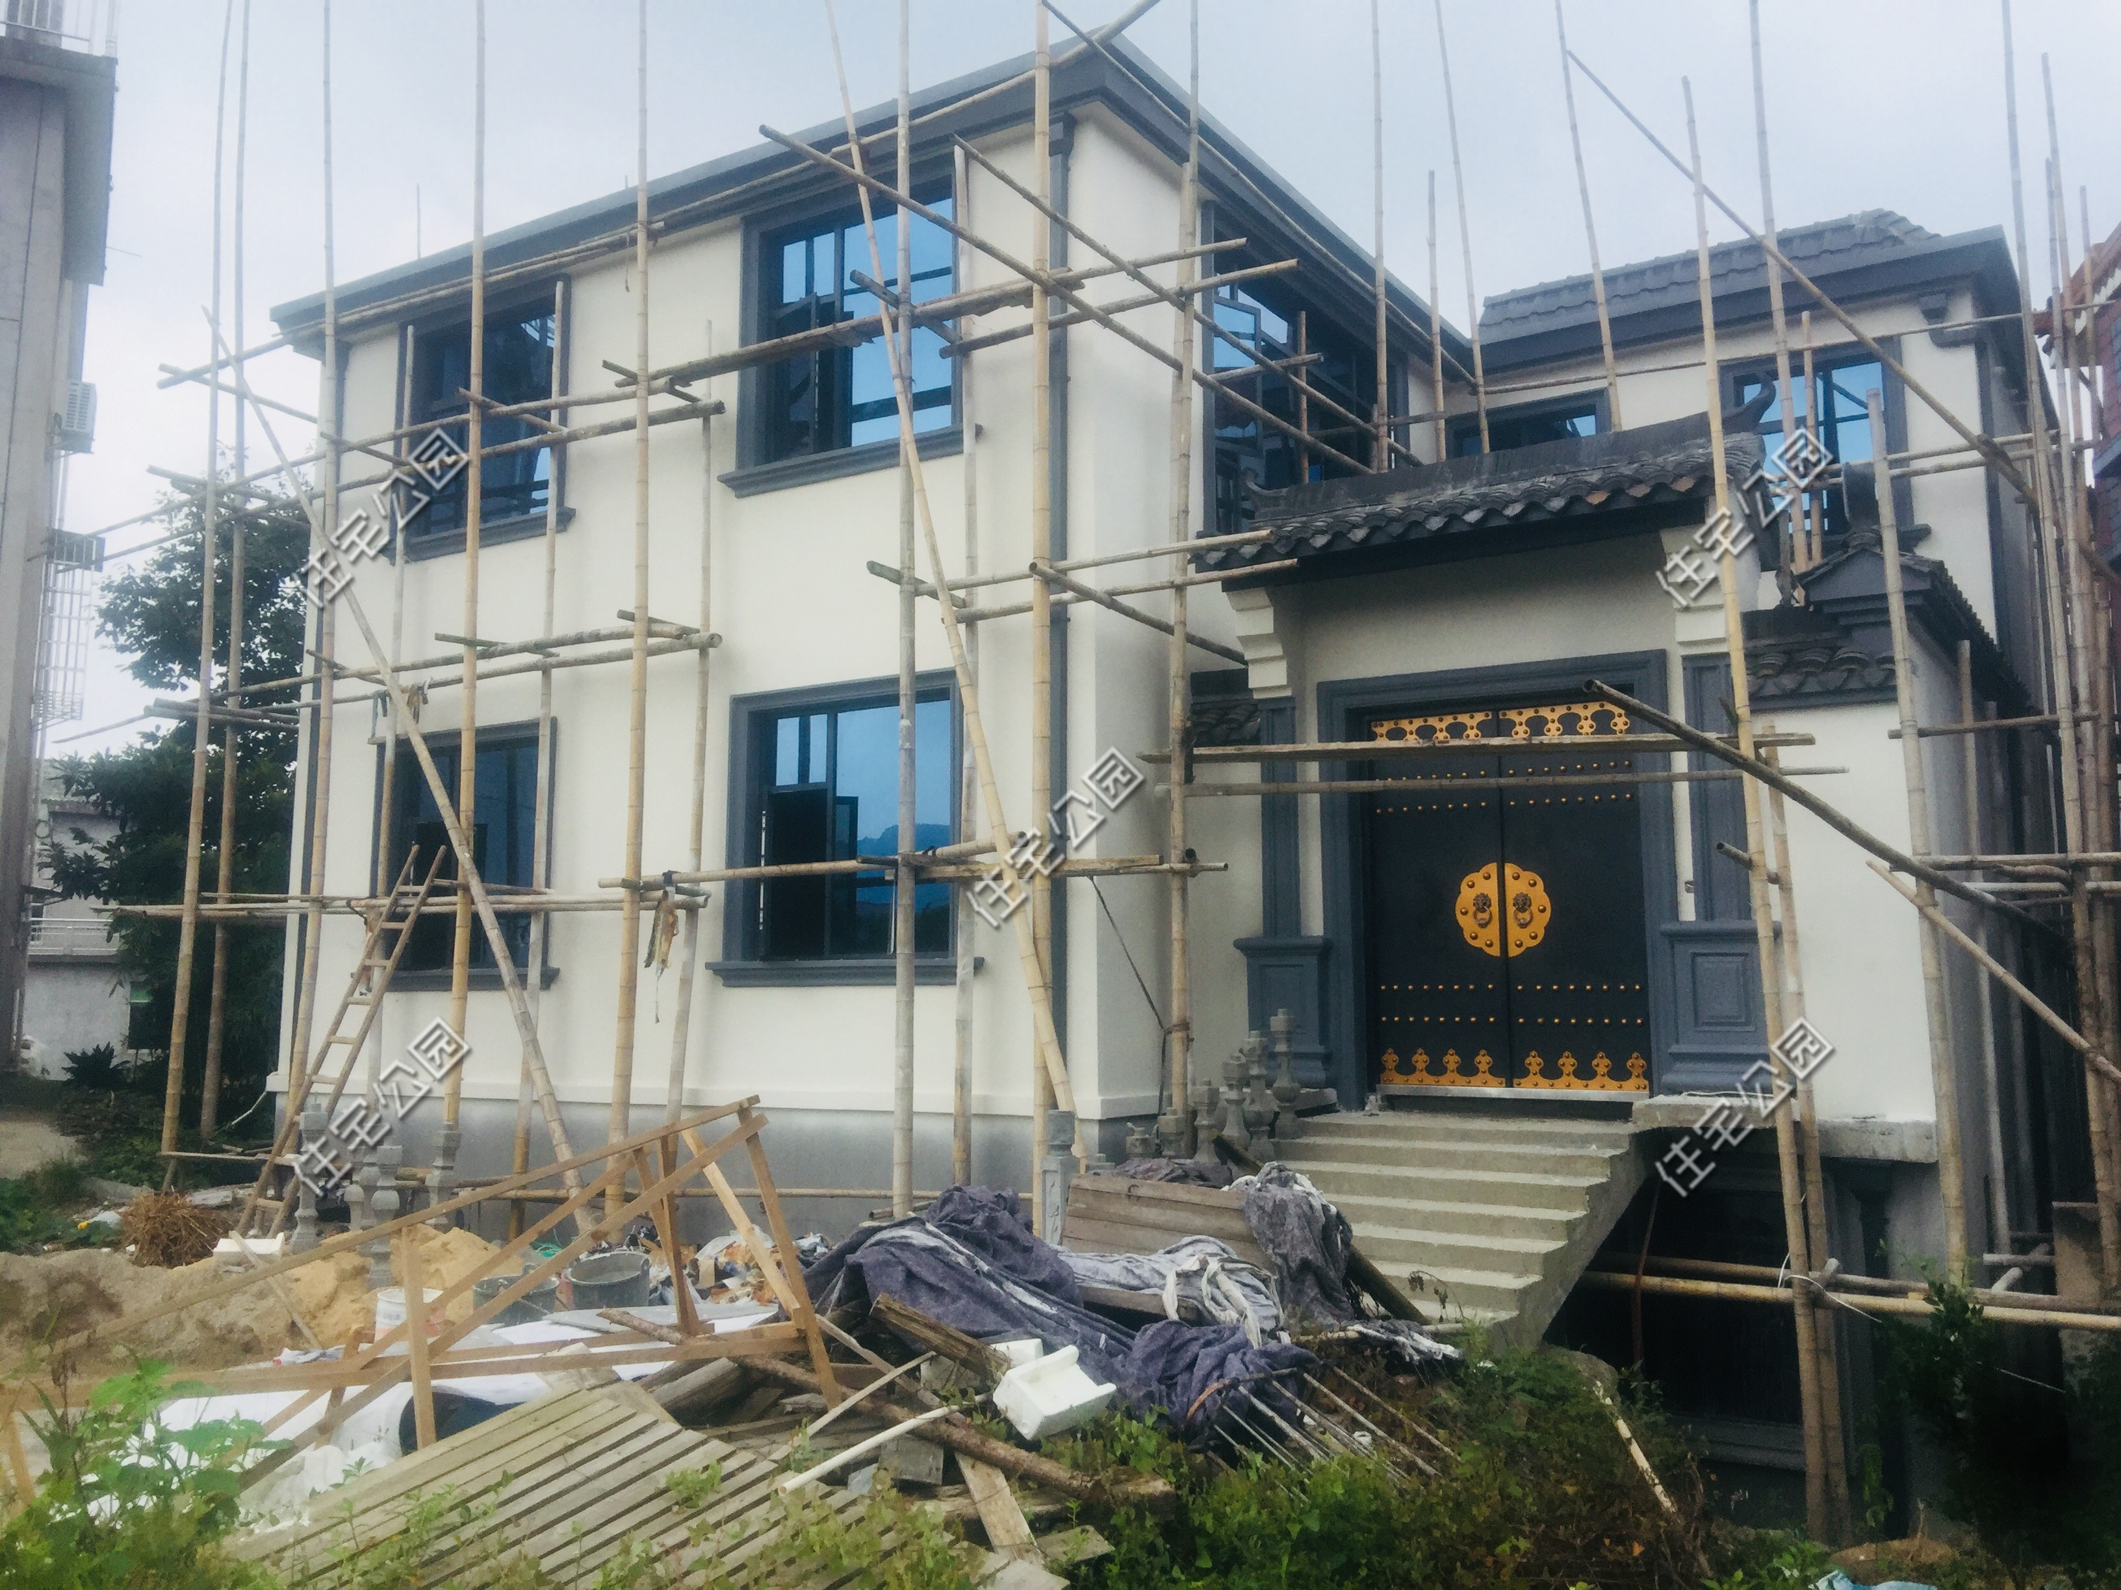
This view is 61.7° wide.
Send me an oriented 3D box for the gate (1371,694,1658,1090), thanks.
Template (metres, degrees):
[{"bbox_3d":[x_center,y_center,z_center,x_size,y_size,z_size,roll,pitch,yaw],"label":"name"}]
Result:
[{"bbox_3d":[2.703,0.623,10.846,1.720,2.340,0.120,-4,-8,32],"label":"gate"}]

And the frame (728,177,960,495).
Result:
[{"bbox_3d":[-1.484,-3.267,12.531,2.150,2.100,0.250,-4,-8,32],"label":"frame"}]

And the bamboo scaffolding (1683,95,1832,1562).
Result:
[{"bbox_3d":[3.373,-0.132,8.709,0.100,7.201,0.100,-7,-9,31],"label":"bamboo scaffolding"}]

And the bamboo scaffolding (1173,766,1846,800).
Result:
[{"bbox_3d":[2.344,-0.070,10.123,3.912,0.065,0.065,-2,-6,30],"label":"bamboo scaffolding"}]

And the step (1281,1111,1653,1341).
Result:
[{"bbox_3d":[1.778,2.229,9.398,2.100,0.900,2.750,-4,-8,32],"label":"step"}]

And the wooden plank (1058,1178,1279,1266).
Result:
[{"bbox_3d":[0.455,1.859,7.800,1.180,0.270,0.060,-6,-23,41],"label":"wooden plank"}]

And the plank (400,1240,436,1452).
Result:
[{"bbox_3d":[-2.071,1.762,5.715,0.058,0.750,0.045,-8,-6,-6],"label":"plank"}]

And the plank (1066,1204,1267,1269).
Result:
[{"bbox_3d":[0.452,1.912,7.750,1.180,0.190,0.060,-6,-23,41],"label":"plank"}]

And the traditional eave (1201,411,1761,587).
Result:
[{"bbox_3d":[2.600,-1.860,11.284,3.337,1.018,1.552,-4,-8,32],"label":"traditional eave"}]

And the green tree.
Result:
[{"bbox_3d":[-8.953,0.144,18.200,3.100,6.600,3.100,3,-7,-26],"label":"green tree"}]

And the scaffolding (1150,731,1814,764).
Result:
[{"bbox_3d":[2.186,-0.261,10.157,3.969,0.060,0.180,0,-6,33],"label":"scaffolding"}]

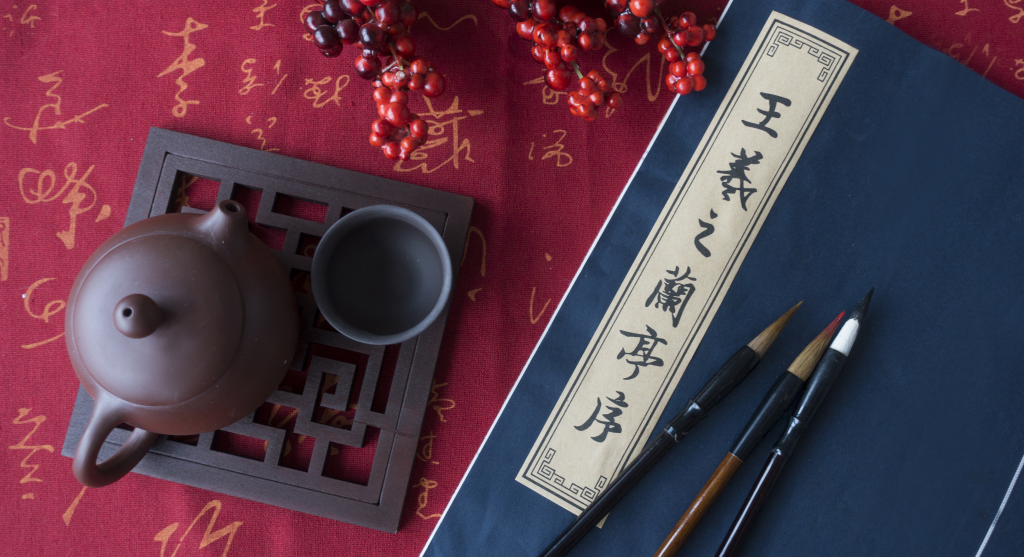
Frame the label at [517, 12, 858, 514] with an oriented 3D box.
[{"bbox_3d":[0.073,-0.007,0.361,0.039,0.001,0.224,29,85,6],"label":"label"}]

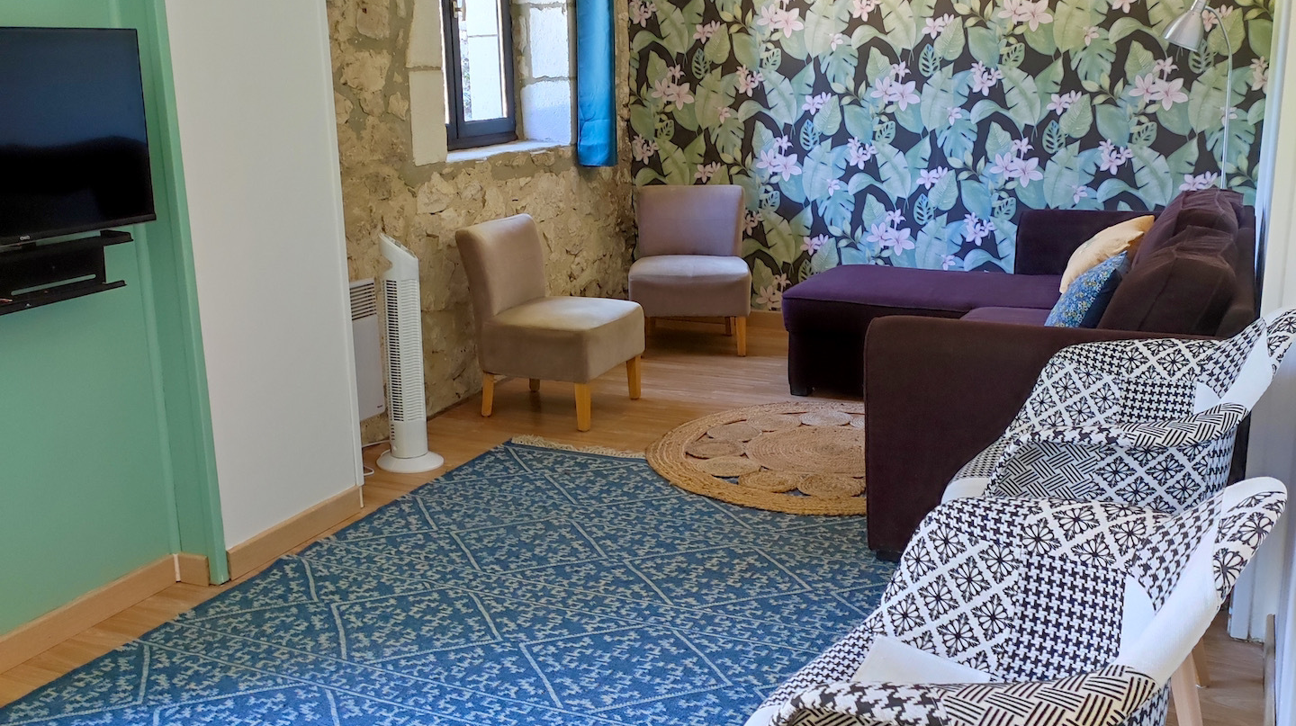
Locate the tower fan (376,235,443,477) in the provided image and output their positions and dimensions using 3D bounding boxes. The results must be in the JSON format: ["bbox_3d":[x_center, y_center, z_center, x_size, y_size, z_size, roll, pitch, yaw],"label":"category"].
[{"bbox_3d":[-0.799,-0.041,4.104,0.225,0.760,0.225,-1,14,3],"label":"tower fan"}]

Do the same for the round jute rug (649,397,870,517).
[{"bbox_3d":[0.604,0.288,4.186,1.200,0.020,1.200,-1,14,0],"label":"round jute rug"}]

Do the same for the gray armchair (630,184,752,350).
[{"bbox_3d":[0.202,-0.424,5.627,0.515,0.700,0.530,0,14,4],"label":"gray armchair"}]

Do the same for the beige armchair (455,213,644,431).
[{"bbox_3d":[-0.341,-0.169,4.680,0.530,0.700,0.515,5,16,23],"label":"beige armchair"}]

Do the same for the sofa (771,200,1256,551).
[{"bbox_3d":[1.129,-0.114,4.189,1.570,0.770,2.300,5,16,24],"label":"sofa"}]

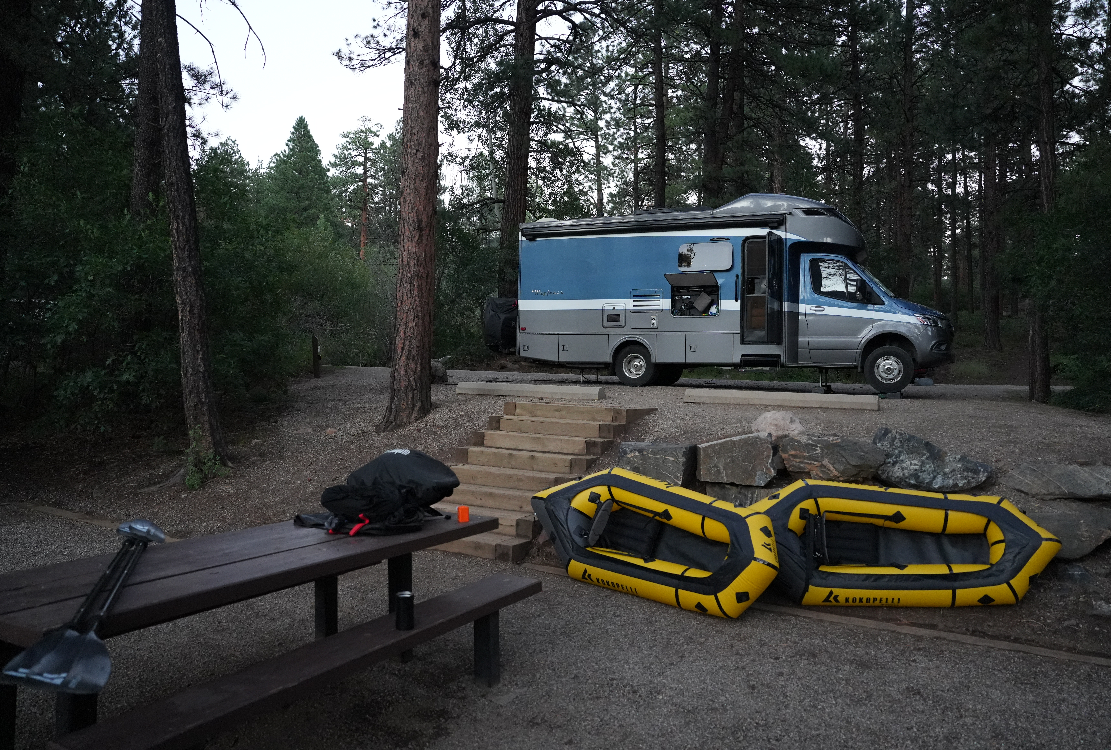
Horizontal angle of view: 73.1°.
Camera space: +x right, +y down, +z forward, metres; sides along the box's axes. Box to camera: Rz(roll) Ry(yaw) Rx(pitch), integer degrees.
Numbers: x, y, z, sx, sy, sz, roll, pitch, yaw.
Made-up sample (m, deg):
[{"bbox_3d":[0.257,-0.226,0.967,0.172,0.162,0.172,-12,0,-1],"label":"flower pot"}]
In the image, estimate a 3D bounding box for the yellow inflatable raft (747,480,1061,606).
[{"bbox_3d":[2.498,1.238,5.500,2.200,0.940,0.330,2,-40,5],"label":"yellow inflatable raft"}]

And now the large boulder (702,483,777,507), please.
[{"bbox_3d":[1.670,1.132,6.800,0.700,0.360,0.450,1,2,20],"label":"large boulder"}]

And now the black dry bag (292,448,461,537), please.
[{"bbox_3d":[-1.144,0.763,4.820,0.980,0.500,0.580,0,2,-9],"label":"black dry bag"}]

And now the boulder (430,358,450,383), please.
[{"bbox_3d":[-2.318,-0.086,14.600,0.550,0.480,0.480,1,2,18],"label":"boulder"}]

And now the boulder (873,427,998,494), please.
[{"bbox_3d":[3.322,0.743,6.600,0.960,0.540,0.550,1,2,20],"label":"boulder"}]

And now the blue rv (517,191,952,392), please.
[{"bbox_3d":[3.270,-1.542,14.467,7.820,3.480,2.300,1,2,23],"label":"blue rv"}]

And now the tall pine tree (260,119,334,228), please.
[{"bbox_3d":[-16.221,-9.037,47.000,5.200,14.500,5.200,1,2,0],"label":"tall pine tree"}]

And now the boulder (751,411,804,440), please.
[{"bbox_3d":[2.190,0.503,7.400,0.510,0.300,0.420,1,2,18],"label":"boulder"}]

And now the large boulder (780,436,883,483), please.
[{"bbox_3d":[2.517,0.771,6.850,0.920,0.450,0.500,1,2,20],"label":"large boulder"}]

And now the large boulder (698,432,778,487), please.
[{"bbox_3d":[1.690,0.790,6.950,0.720,0.470,0.460,1,2,20],"label":"large boulder"}]

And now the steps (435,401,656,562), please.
[{"bbox_3d":[-0.268,0.985,8.340,1.660,1.200,3.200,2,2,30],"label":"steps"}]

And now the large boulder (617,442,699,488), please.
[{"bbox_3d":[0.975,0.878,7.200,0.650,0.470,0.460,2,2,27],"label":"large boulder"}]

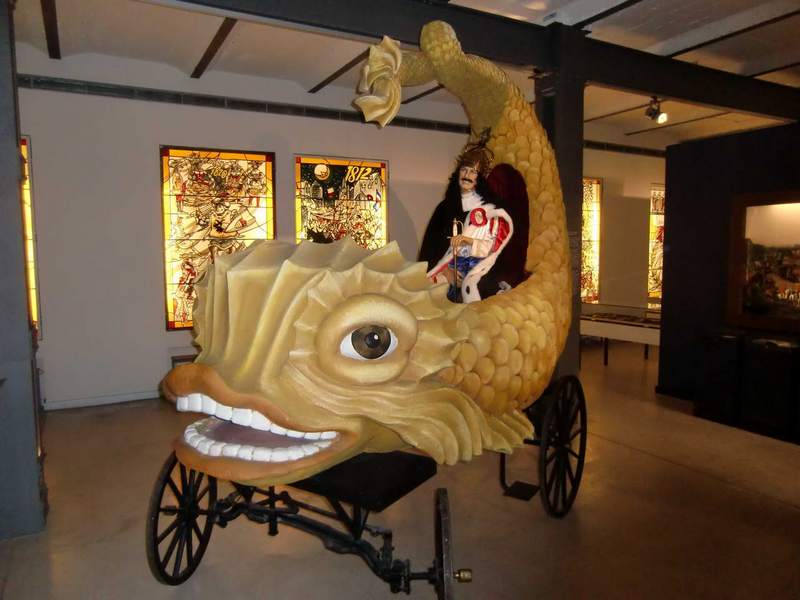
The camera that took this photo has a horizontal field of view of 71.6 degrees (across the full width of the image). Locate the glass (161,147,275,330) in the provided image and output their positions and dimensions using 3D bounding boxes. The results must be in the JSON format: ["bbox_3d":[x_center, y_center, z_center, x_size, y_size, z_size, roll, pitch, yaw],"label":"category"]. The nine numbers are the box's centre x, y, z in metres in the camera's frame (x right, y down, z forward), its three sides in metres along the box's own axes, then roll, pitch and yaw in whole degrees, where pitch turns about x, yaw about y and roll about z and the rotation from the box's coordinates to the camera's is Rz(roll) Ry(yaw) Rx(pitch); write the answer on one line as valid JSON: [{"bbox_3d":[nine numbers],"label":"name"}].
[{"bbox_3d":[-2.030,-0.692,6.340,1.228,2.023,0.060,-3,5,-28],"label":"glass"}]

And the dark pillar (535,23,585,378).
[{"bbox_3d":[1.433,-0.609,5.038,0.279,3.490,0.302,-3,5,-28],"label":"dark pillar"}]

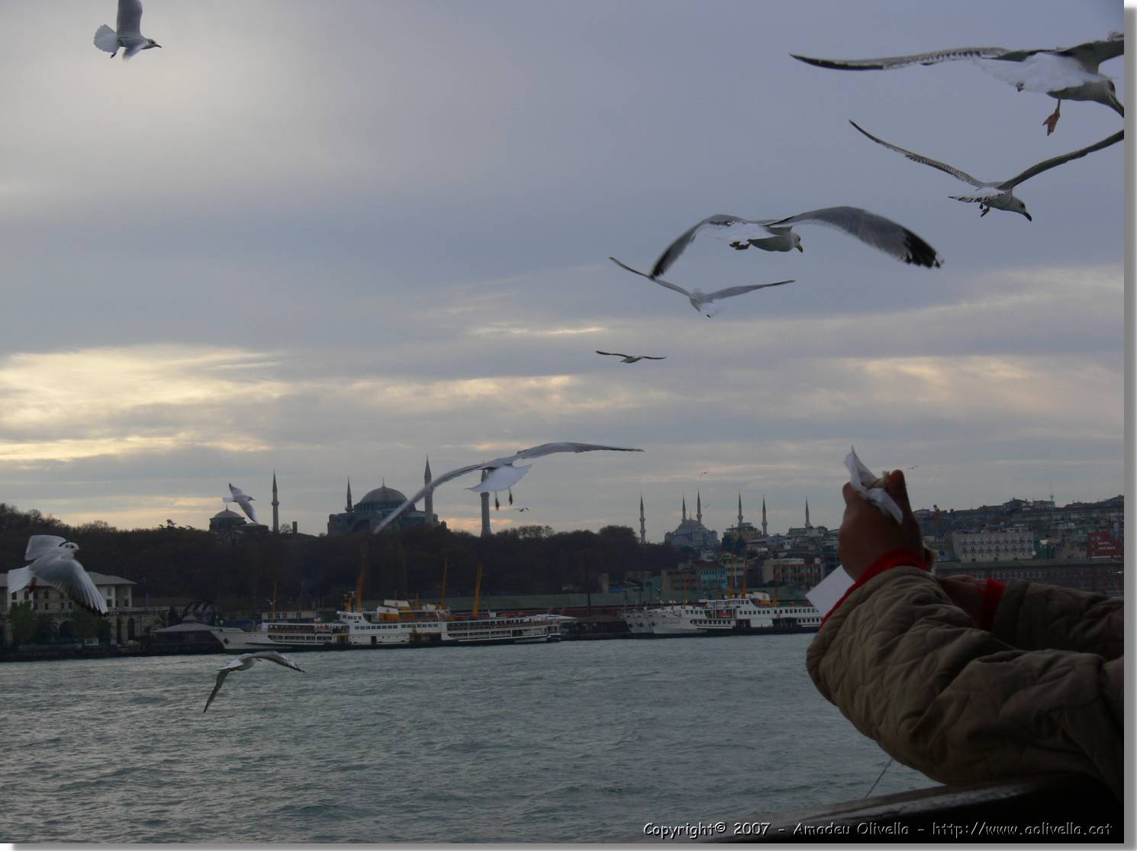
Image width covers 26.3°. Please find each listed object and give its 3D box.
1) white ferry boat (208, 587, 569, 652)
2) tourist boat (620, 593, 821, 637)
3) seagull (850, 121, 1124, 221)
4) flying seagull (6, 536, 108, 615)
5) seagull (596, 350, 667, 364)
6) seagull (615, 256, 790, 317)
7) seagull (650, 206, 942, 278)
[{"bbox_3d":[-35.480,37.878,480.000,70.000,11.500,13.000,-1,-4,-12],"label":"white ferry boat"},{"bbox_3d":[39.456,39.273,500.000,58.000,10.000,12.000,-1,-4,-12],"label":"tourist boat"},{"bbox_3d":[1.543,-0.912,8.700,1.250,0.360,0.580,-5,-5,38],"label":"seagull"},{"bbox_3d":[-2.207,0.647,10.500,0.400,0.250,0.850,-23,31,-14],"label":"flying seagull"},{"bbox_3d":[0.936,-1.014,36.000,1.250,0.200,0.550,2,-5,-38],"label":"seagull"},{"bbox_3d":[0.847,-0.884,15.500,1.250,0.360,0.550,5,2,-18],"label":"seagull"},{"bbox_3d":[0.805,-0.655,8.600,1.180,0.280,0.580,-5,-5,40],"label":"seagull"}]

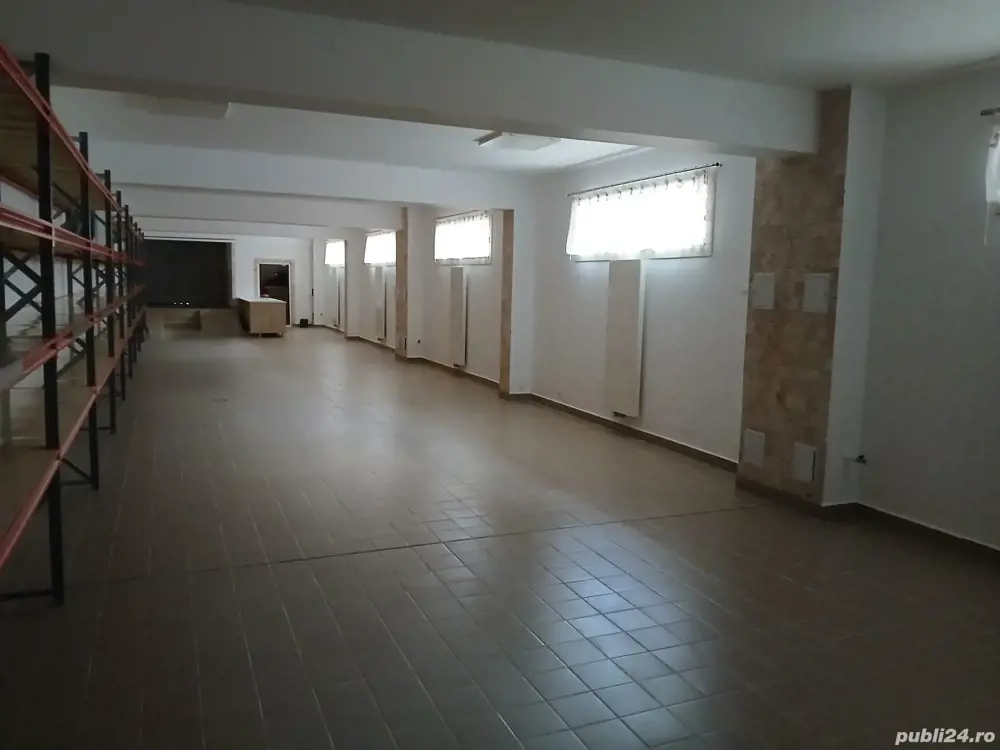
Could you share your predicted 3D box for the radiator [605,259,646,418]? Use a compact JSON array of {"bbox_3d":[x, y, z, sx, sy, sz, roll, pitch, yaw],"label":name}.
[{"bbox_3d":[1.357,-0.410,8.088,0.092,1.609,0.624,-1,8,-23],"label":"radiator"}]

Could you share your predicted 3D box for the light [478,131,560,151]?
[{"bbox_3d":[0.198,-2.202,7.019,0.594,0.079,0.604,-1,8,-23],"label":"light"}]

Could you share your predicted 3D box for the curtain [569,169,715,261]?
[{"bbox_3d":[1.373,-1.642,7.969,0.089,0.757,2.673,-1,8,-23],"label":"curtain"}]

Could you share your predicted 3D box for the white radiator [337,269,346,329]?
[{"bbox_3d":[-4.801,-2.302,22.255,0.092,1.653,0.624,-1,8,-23],"label":"white radiator"}]

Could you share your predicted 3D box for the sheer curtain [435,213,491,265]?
[{"bbox_3d":[-0.670,-2.288,12.666,0.089,0.757,2.623,-1,8,-23],"label":"sheer curtain"}]

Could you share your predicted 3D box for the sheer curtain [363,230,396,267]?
[{"bbox_3d":[-2.742,-2.917,17.559,0.129,0.772,2.772,-1,8,-23],"label":"sheer curtain"}]

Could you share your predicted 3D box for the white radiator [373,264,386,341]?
[{"bbox_3d":[-2.776,-1.688,17.595,0.092,1.629,0.624,-1,8,-23],"label":"white radiator"}]

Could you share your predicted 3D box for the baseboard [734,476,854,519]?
[{"bbox_3d":[2.246,0.911,5.747,0.342,0.094,0.901,-1,8,-23],"label":"baseboard"}]

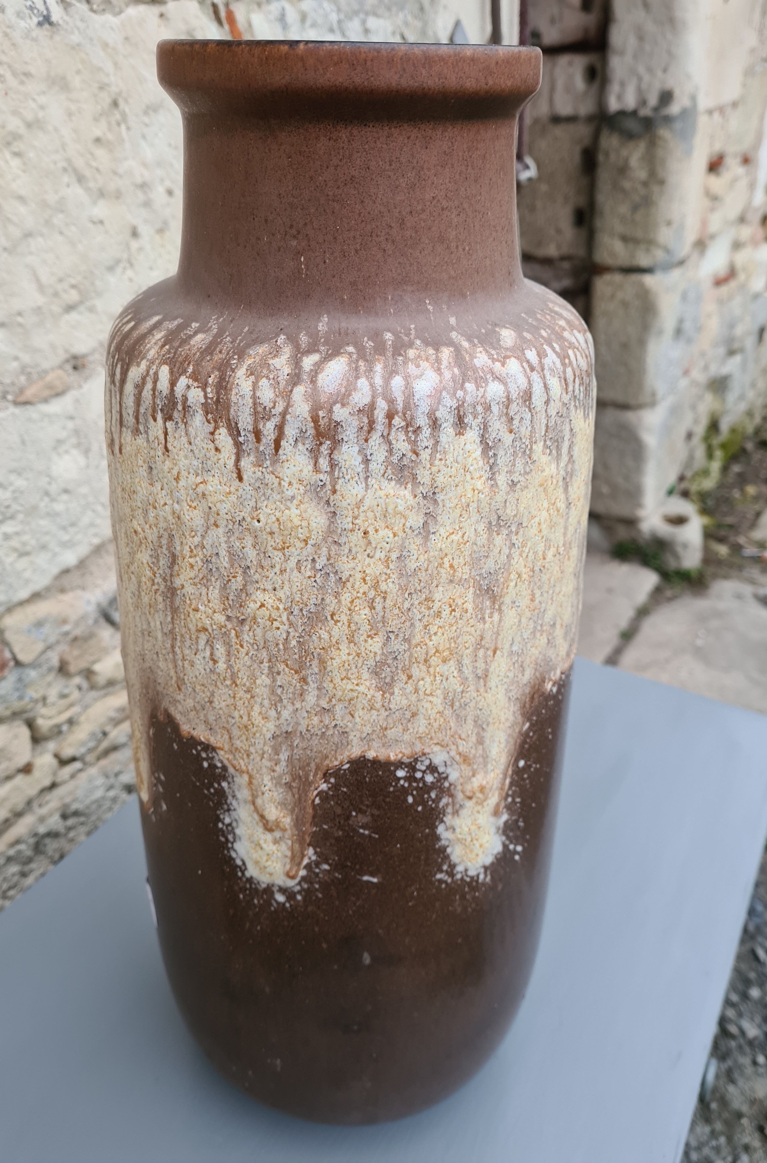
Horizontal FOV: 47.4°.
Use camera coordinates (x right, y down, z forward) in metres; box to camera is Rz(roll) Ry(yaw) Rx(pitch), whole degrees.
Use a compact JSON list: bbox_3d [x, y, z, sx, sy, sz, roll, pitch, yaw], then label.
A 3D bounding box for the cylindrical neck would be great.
[{"bbox_3d":[-0.010,-0.118,0.247,0.102,0.059,0.102,0,32,-2],"label":"cylindrical neck"}]

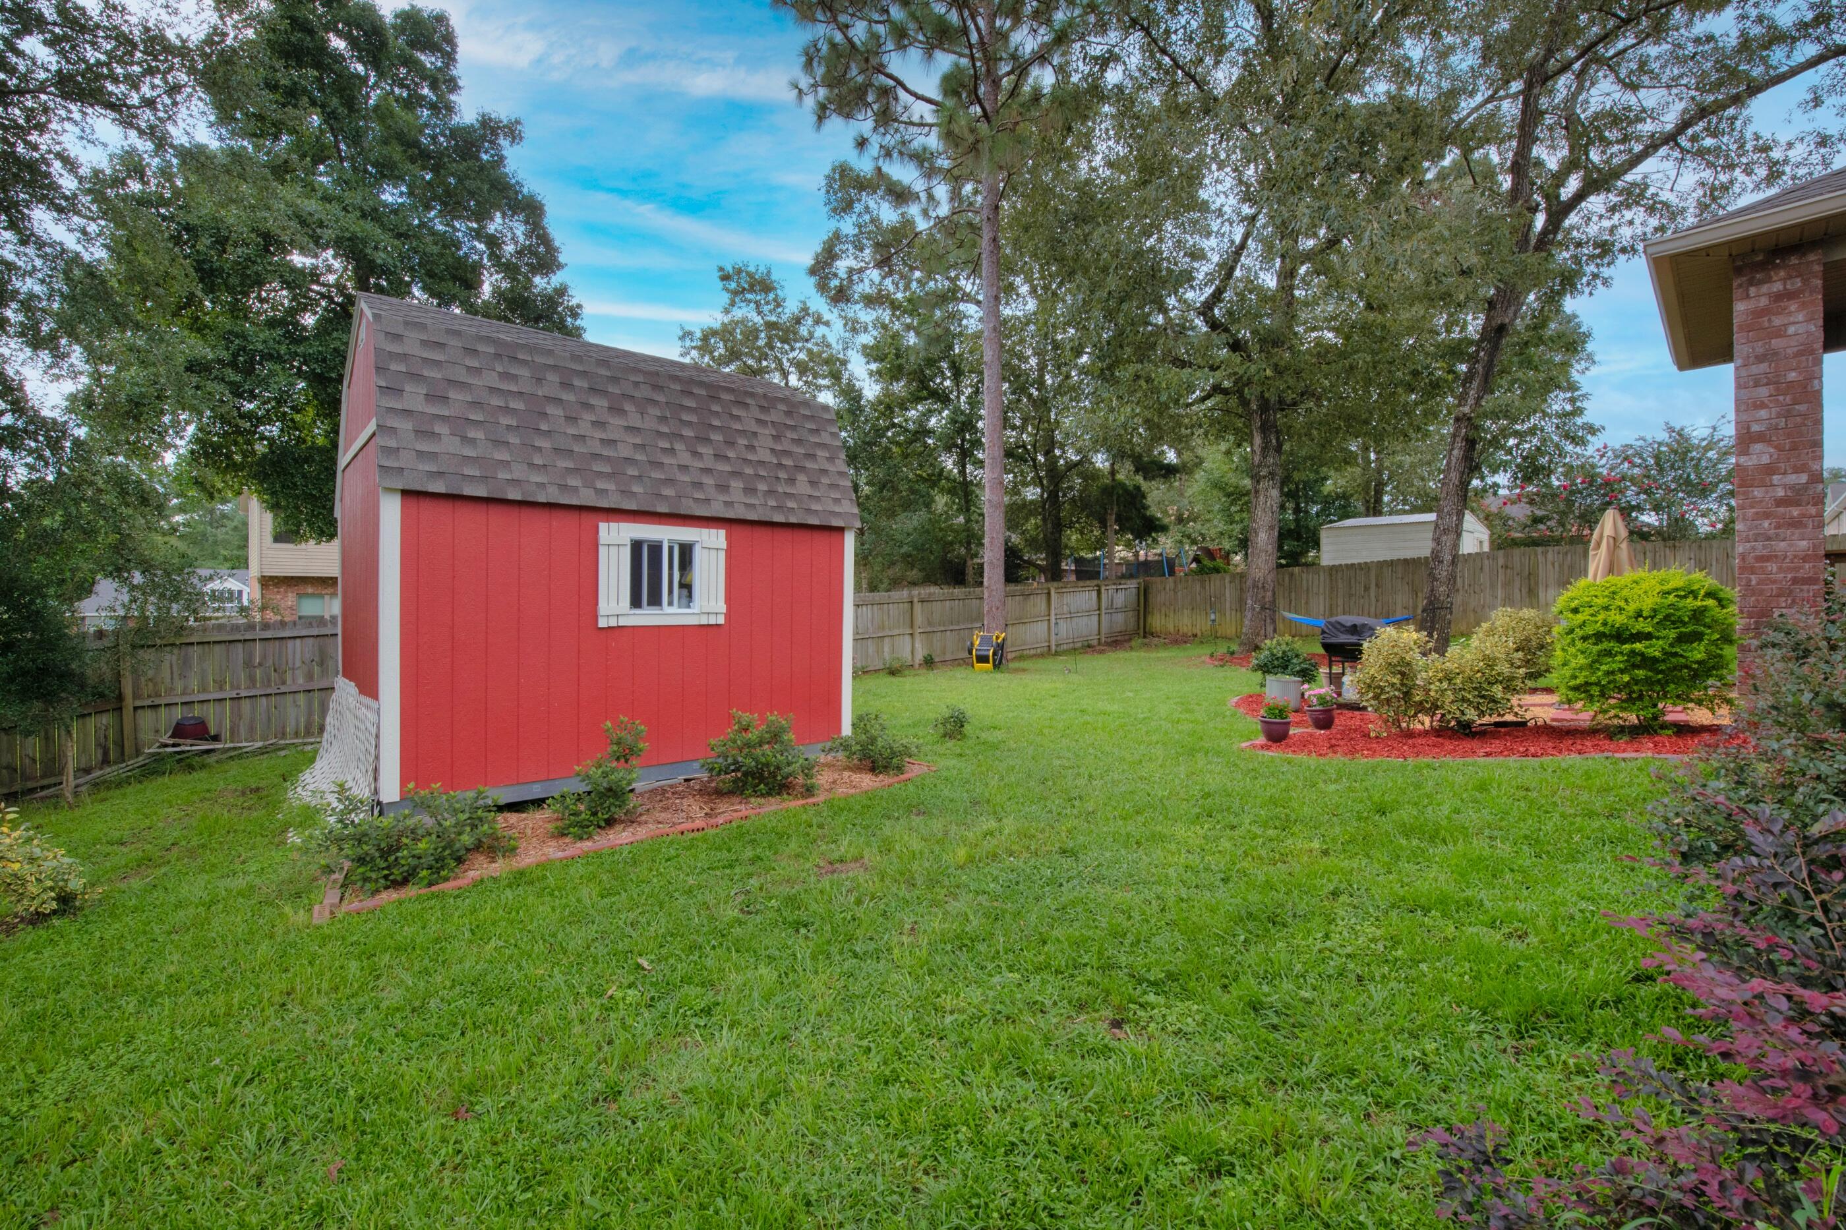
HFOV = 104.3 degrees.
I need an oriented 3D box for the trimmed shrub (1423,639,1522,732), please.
[{"bbox_3d":[4.800,0.610,6.300,0.750,0.810,0.700,1,1,37],"label":"trimmed shrub"}]

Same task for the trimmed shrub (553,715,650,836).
[{"bbox_3d":[-2.200,1.080,4.870,0.600,0.790,0.600,0,0,-24],"label":"trimmed shrub"}]

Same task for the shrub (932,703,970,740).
[{"bbox_3d":[0.286,1.090,7.300,0.380,0.370,0.360,0,1,0],"label":"shrub"}]

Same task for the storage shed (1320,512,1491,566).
[{"bbox_3d":[13.750,-1.230,20.350,4.400,3.150,2.900,0,0,-38],"label":"storage shed"}]

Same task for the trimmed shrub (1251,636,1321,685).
[{"bbox_3d":[4.150,0.520,8.200,0.700,0.550,0.680,0,0,27],"label":"trimmed shrub"}]

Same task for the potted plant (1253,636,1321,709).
[{"bbox_3d":[4.150,0.645,8.200,0.700,0.800,0.680,0,0,27],"label":"potted plant"}]

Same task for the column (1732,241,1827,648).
[{"bbox_3d":[5.880,-0.840,4.930,0.430,3.200,0.430,0,1,-42],"label":"column"}]

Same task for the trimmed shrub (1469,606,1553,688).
[{"bbox_3d":[7.020,0.370,8.550,0.950,0.950,0.950,0,0,39],"label":"trimmed shrub"}]

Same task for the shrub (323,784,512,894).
[{"bbox_3d":[-2.900,1.250,4.150,0.880,0.530,0.740,0,1,-43],"label":"shrub"}]

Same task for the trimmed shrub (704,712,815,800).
[{"bbox_3d":[-1.300,1.085,5.750,0.880,0.650,0.820,0,0,-13],"label":"trimmed shrub"}]

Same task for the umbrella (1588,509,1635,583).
[{"bbox_3d":[7.850,-0.170,8.200,0.550,2.150,0.550,1,1,38],"label":"umbrella"}]

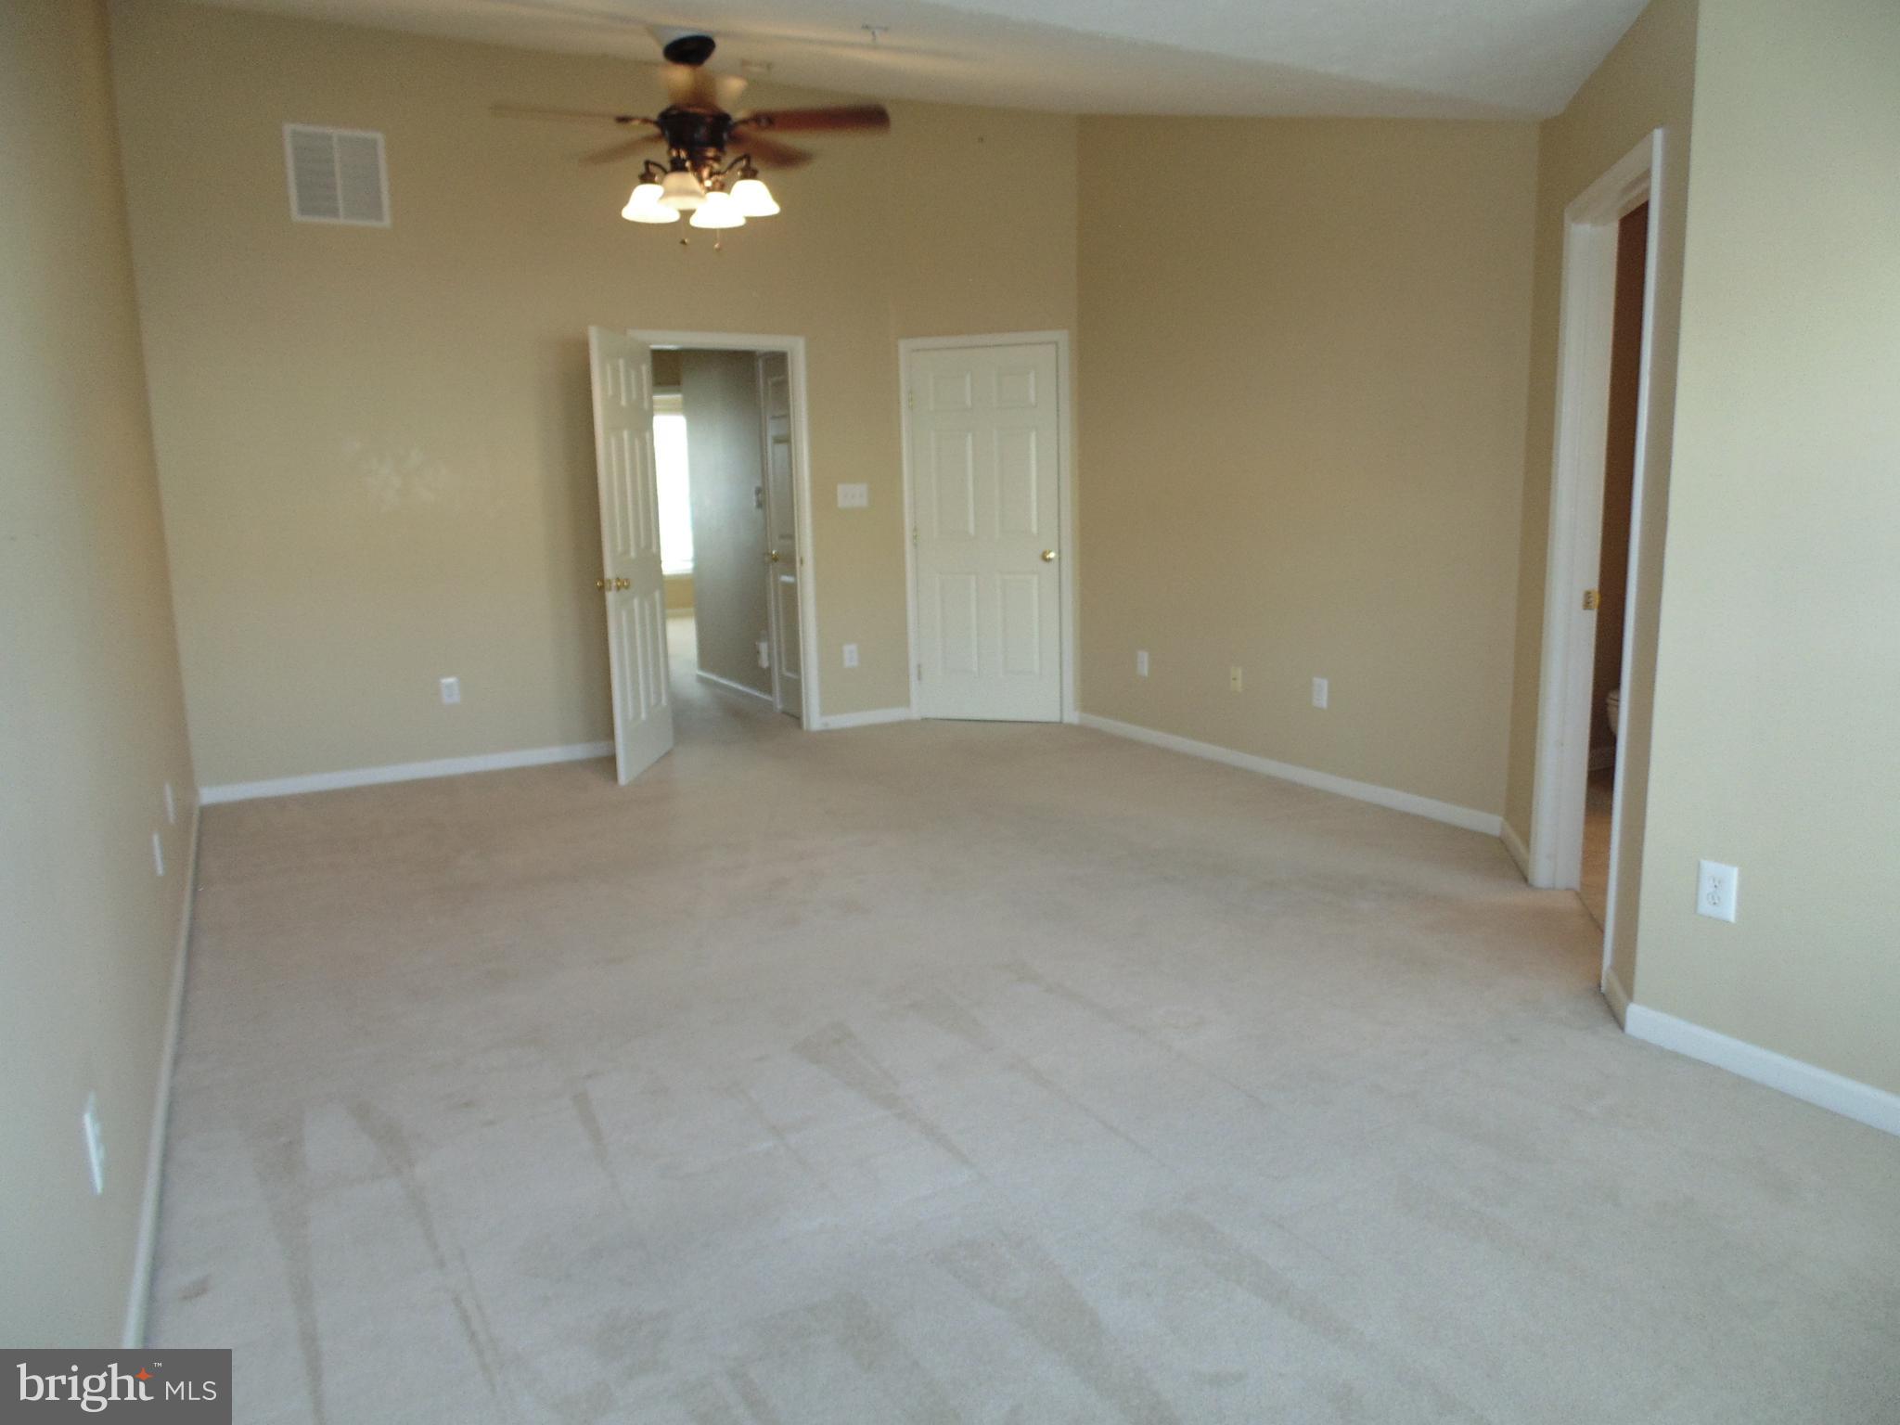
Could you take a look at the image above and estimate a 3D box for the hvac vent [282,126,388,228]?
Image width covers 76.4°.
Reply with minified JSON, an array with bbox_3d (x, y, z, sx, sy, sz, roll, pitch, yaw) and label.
[{"bbox_3d":[-2.612,-2.292,5.160,0.380,0.395,0.020,-7,12,-30],"label":"hvac vent"}]

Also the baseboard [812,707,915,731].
[{"bbox_3d":[-0.481,0.024,6.807,0.570,0.080,0.016,-7,12,-30],"label":"baseboard"}]

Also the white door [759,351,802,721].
[{"bbox_3d":[-0.900,-0.978,6.896,0.045,2.040,0.560,-7,12,-30],"label":"white door"}]

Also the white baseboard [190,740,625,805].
[{"bbox_3d":[-2.425,0.261,5.722,1.930,0.080,0.016,-7,12,-30],"label":"white baseboard"}]

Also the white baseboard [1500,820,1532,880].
[{"bbox_3d":[1.901,0.454,4.069,0.016,0.082,0.540,1,11,15],"label":"white baseboard"}]

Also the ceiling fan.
[{"bbox_3d":[-0.880,-1.996,4.152,1.330,0.649,1.330,-1,10,0],"label":"ceiling fan"}]

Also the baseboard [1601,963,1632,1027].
[{"bbox_3d":[1.582,0.670,2.864,0.016,0.082,0.225,1,11,15],"label":"baseboard"}]

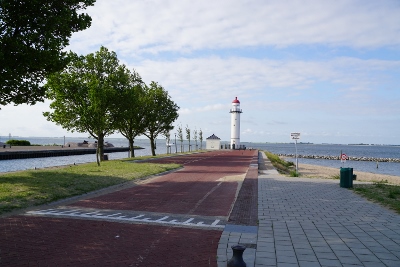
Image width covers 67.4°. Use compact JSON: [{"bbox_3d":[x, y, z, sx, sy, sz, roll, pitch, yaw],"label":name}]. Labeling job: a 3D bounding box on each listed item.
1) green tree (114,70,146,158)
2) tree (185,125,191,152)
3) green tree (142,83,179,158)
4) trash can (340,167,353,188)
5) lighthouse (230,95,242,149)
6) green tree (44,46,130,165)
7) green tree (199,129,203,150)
[{"bbox_3d":[-7.752,-2.133,33.000,5.600,9.589,5.600,1,-2,0],"label":"green tree"},{"bbox_3d":[-2.222,1.022,59.000,1.250,5.348,1.250,1,-2,0],"label":"tree"},{"bbox_3d":[-5.581,-1.809,38.500,5.700,9.468,5.700,1,-2,0],"label":"green tree"},{"bbox_3d":[6.217,1.875,12.700,0.540,0.846,0.540,0,-2,30],"label":"trash can"},{"bbox_3d":[11.523,-3.102,95.000,4.000,16.588,4.000,1,-2,0],"label":"lighthouse"},{"bbox_3d":[-9.833,-2.469,26.000,7.200,10.137,7.000,1,-2,0],"label":"green tree"},{"bbox_3d":[0.325,1.500,75.000,1.150,5.348,1.150,1,-2,0],"label":"green tree"}]

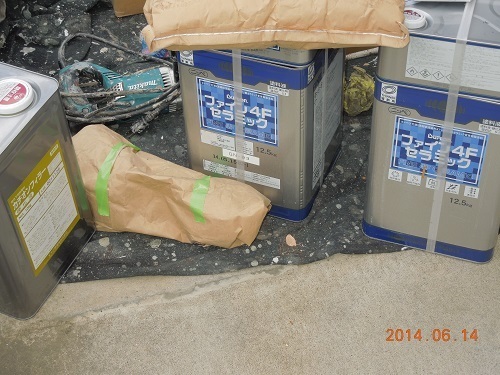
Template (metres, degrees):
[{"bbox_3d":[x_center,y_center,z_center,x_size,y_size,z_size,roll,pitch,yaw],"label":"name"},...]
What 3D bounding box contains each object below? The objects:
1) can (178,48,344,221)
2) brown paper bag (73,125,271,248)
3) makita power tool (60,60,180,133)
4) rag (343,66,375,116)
[{"bbox_3d":[0.029,-0.172,1.633,0.238,0.370,0.238,15,47,18],"label":"can"},{"bbox_3d":[-0.169,-0.005,1.641,0.400,0.132,0.168,8,45,12],"label":"brown paper bag"},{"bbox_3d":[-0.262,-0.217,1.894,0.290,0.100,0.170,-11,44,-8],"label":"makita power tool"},{"bbox_3d":[0.233,-0.204,1.868,0.080,0.075,0.085,3,44,6],"label":"rag"}]

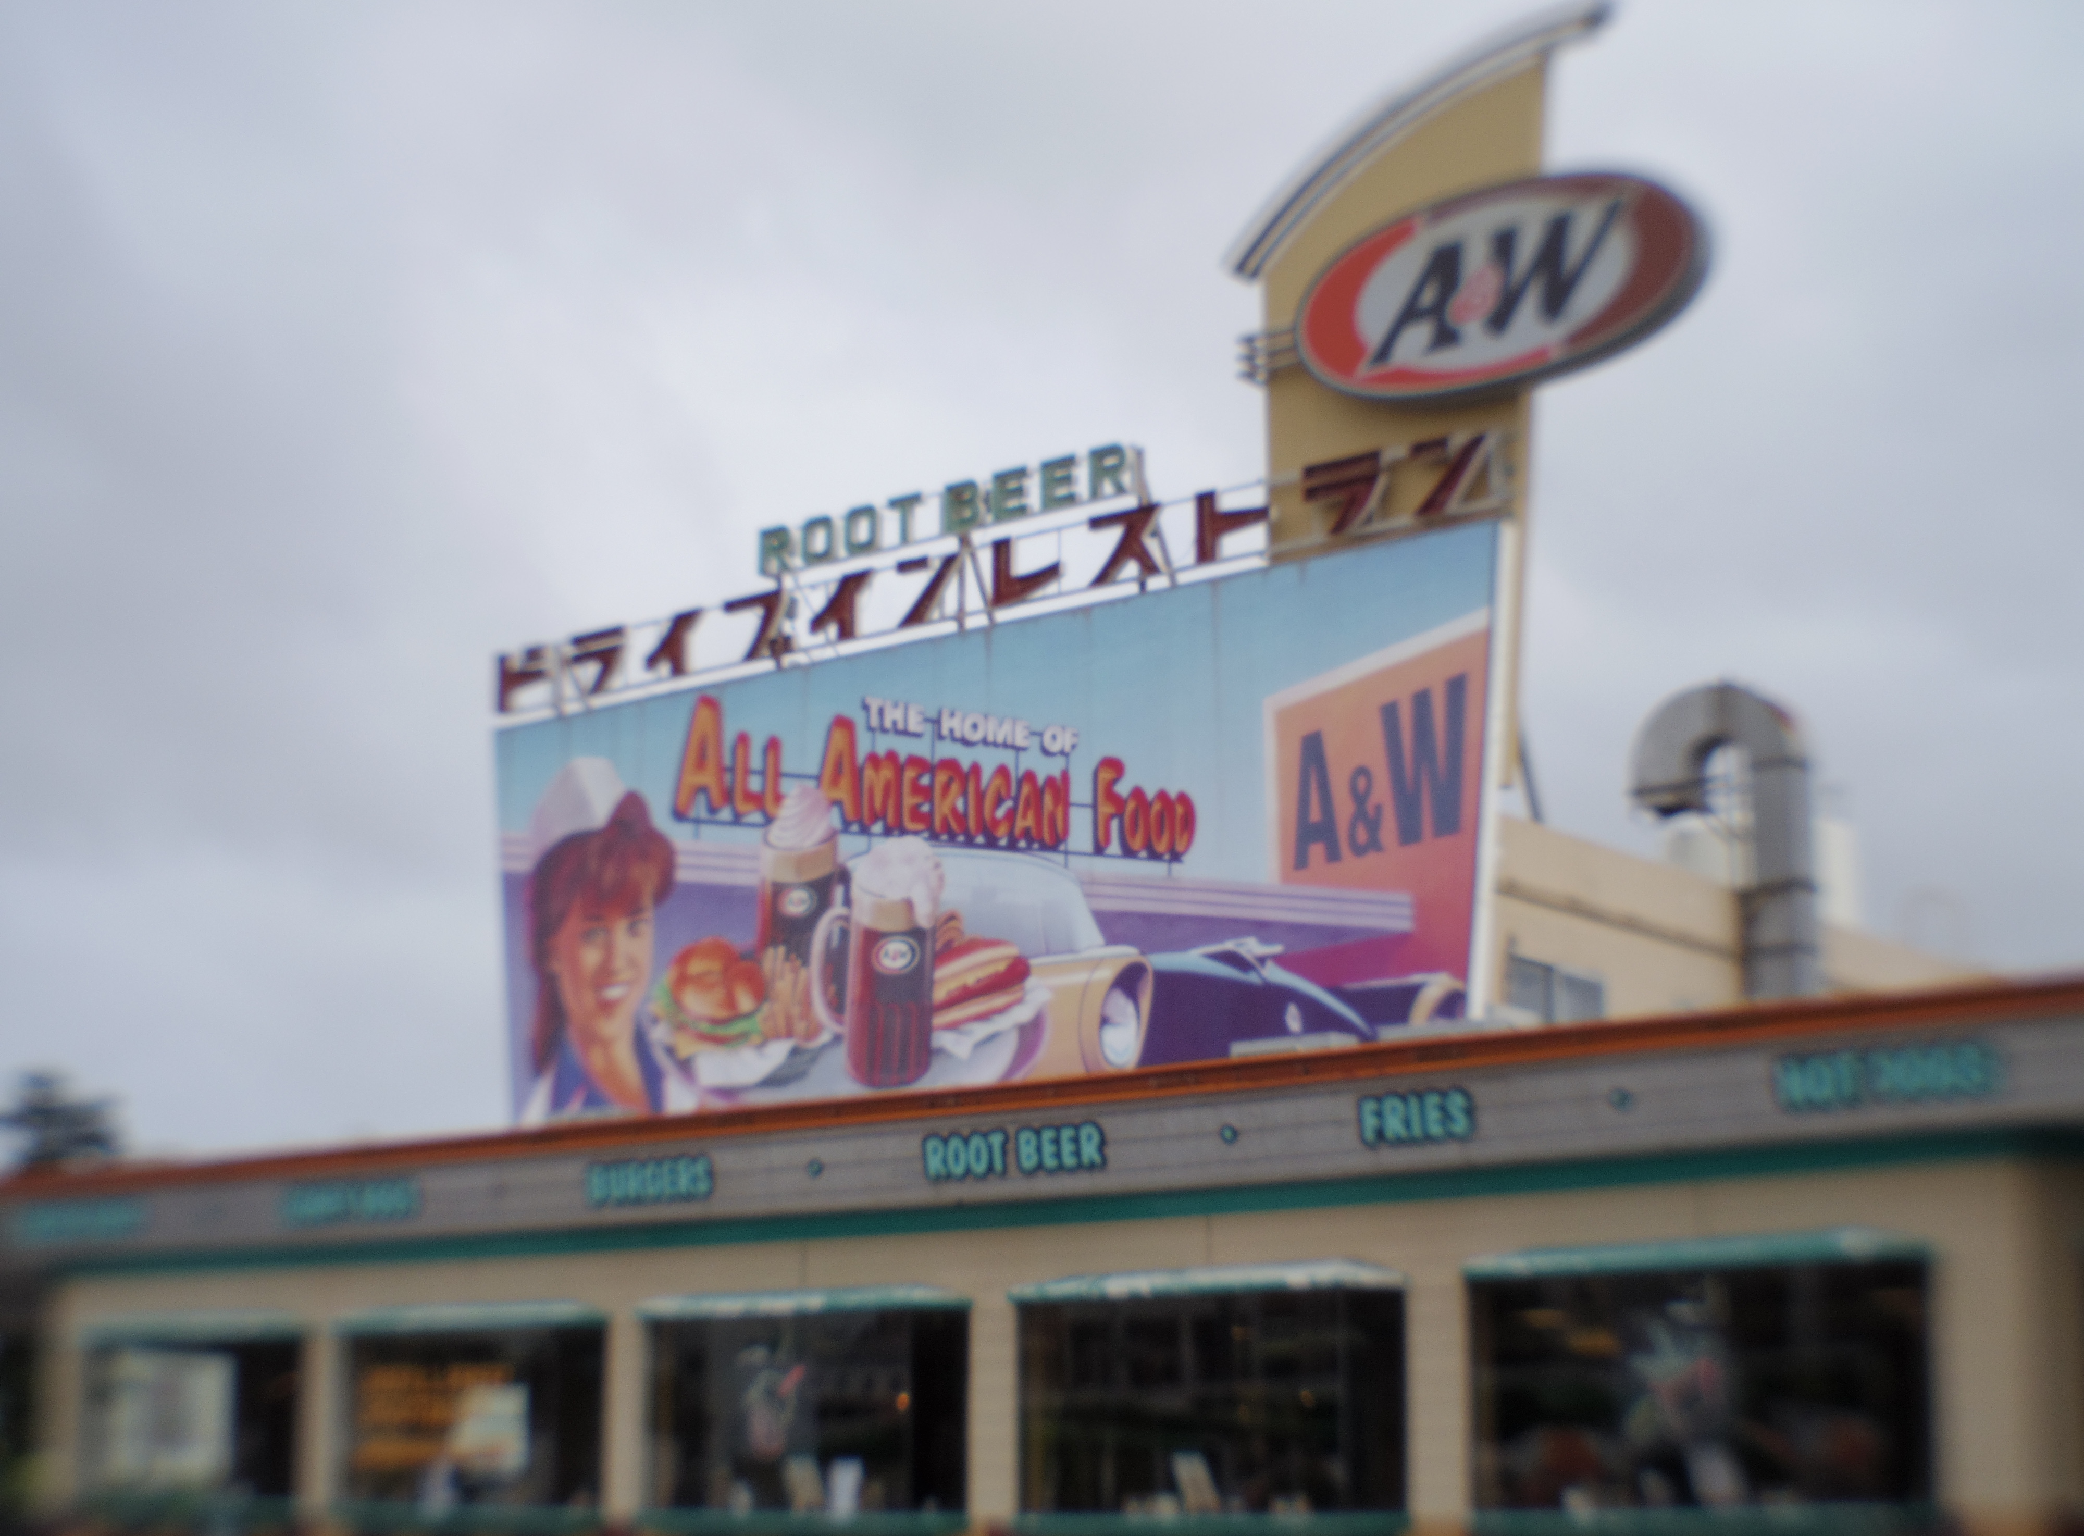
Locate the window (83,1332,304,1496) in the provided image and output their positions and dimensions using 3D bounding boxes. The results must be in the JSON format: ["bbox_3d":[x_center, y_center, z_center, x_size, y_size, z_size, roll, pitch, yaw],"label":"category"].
[{"bbox_3d":[-6.230,4.704,23.286,2.504,1.286,0.150,-10,-16,36],"label":"window"}]

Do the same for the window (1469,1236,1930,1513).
[{"bbox_3d":[3.287,3.112,16.131,2.504,1.286,0.150,-10,-16,36],"label":"window"}]

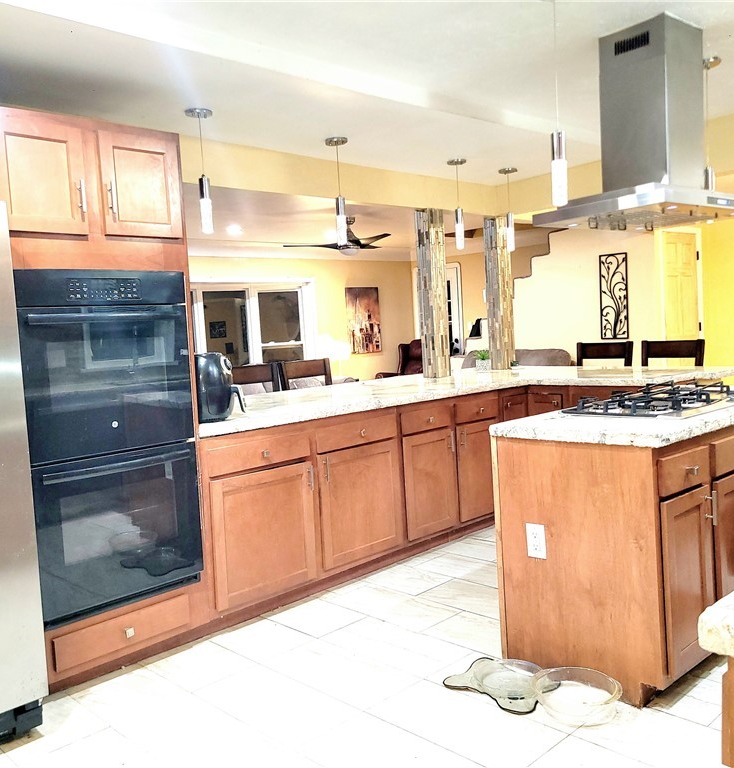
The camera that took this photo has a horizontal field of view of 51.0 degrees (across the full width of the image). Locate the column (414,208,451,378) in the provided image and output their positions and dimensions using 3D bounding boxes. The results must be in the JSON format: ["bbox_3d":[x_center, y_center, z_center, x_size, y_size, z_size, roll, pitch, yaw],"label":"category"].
[{"bbox_3d":[0.500,-0.686,5.800,0.145,1.247,0.145,1,6,43],"label":"column"}]

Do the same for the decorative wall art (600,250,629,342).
[{"bbox_3d":[2.411,-0.849,7.496,0.030,0.830,0.295,-7,5,-44],"label":"decorative wall art"}]

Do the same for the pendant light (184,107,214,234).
[{"bbox_3d":[-0.830,-1.069,3.890,0.133,0.595,0.133,1,6,43],"label":"pendant light"}]

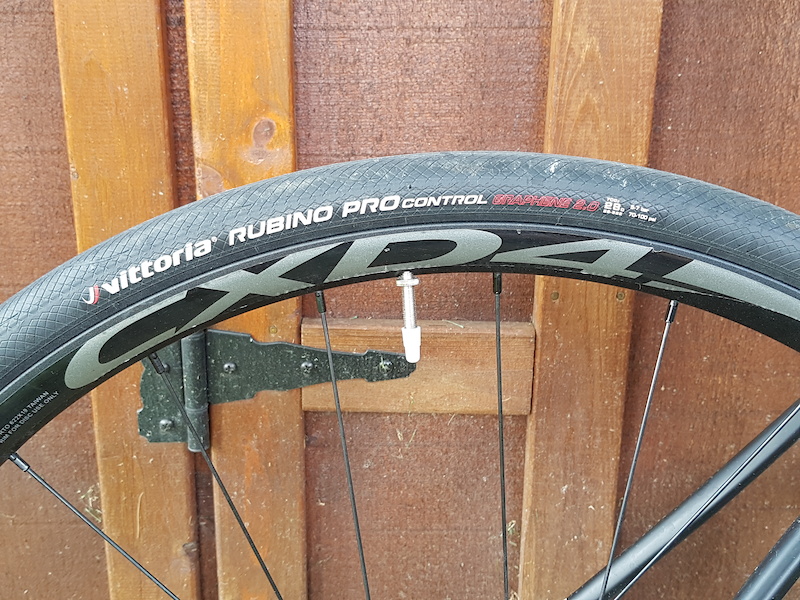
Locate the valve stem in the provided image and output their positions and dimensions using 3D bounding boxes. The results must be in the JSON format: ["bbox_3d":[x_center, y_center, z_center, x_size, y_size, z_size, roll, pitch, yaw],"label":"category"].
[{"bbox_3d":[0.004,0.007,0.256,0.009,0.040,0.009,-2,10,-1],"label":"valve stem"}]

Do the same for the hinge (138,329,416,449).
[{"bbox_3d":[-0.091,0.054,0.426,0.205,0.114,0.016,1,12,1],"label":"hinge"}]

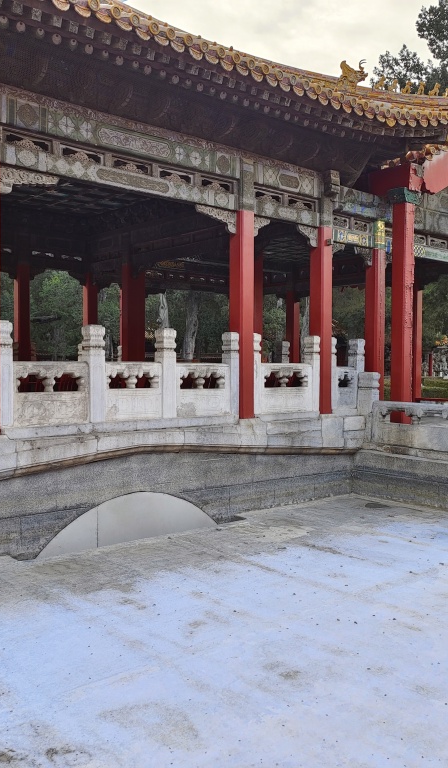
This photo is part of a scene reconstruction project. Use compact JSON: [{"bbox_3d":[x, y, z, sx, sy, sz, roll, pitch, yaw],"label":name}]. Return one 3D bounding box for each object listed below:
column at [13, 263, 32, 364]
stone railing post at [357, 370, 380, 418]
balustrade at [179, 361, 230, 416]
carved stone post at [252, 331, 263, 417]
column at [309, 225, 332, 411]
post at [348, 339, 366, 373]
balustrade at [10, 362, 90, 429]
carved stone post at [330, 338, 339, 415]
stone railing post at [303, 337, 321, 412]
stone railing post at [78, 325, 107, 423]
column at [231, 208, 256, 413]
[{"bbox_3d":[-4.991,-1.313,16.842,0.290,3.263,0.290,-1,2,-41],"label":"column"},{"bbox_3d":[2.679,0.417,12.571,0.220,1.290,0.290,-1,2,-41],"label":"stone railing post"},{"bbox_3d":[-0.345,0.079,9.551,0.988,0.739,0.151,-1,2,-41],"label":"balustrade"},{"bbox_3d":[0.462,-0.157,11.025,0.200,1.305,0.235,-1,2,-41],"label":"carved stone post"},{"bbox_3d":[1.725,-1.102,12.097,0.290,3.263,0.290,-1,2,-41],"label":"column"},{"bbox_3d":[2.314,-0.190,11.870,0.217,1.193,0.205,-1,2,-41],"label":"post"},{"bbox_3d":[-2.157,0.119,8.415,1.034,0.771,0.137,-1,3,-41],"label":"balustrade"},{"bbox_3d":[1.900,-0.179,12.287,0.200,1.315,0.235,-1,2,-41],"label":"carved stone post"},{"bbox_3d":[1.550,-0.175,11.980,0.200,1.310,0.235,-1,2,-41],"label":"stone railing post"},{"bbox_3d":[-1.686,-0.122,8.821,0.217,1.227,0.217,-1,3,-41],"label":"stone railing post"},{"bbox_3d":[0.287,-1.075,10.835,0.290,3.263,0.290,-1,2,-41],"label":"column"}]

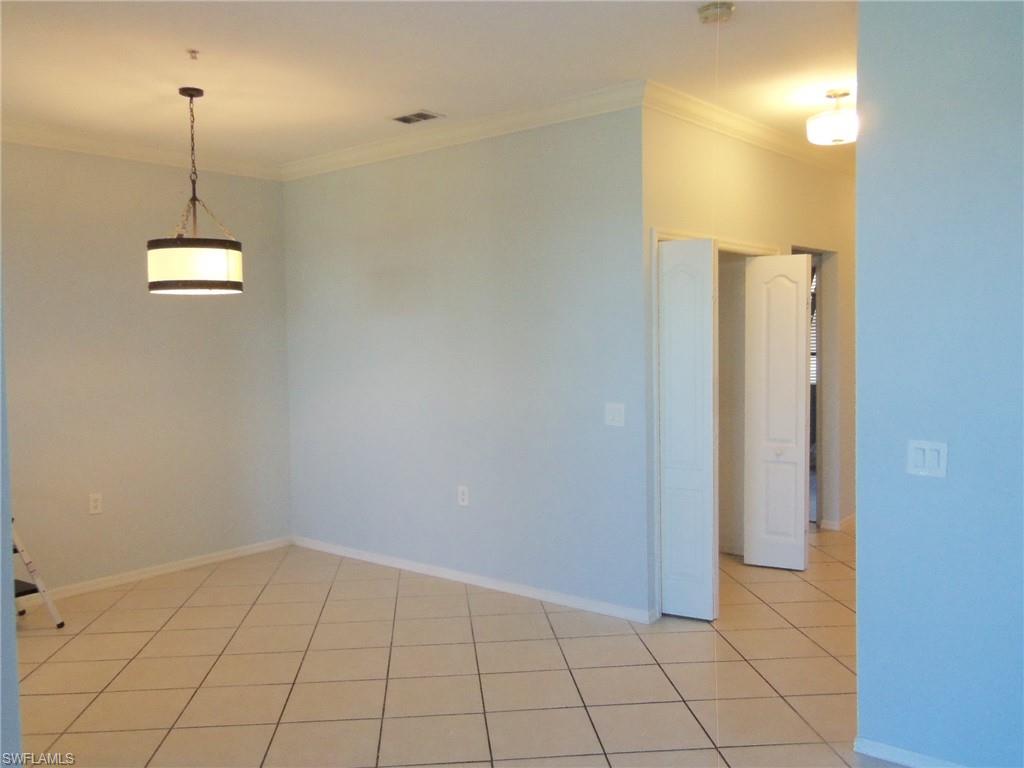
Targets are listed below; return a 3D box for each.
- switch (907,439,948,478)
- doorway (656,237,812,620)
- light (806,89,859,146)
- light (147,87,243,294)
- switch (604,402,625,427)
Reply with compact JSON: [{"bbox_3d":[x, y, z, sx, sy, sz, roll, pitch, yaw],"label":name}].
[{"bbox_3d":[1.424,0.259,2.840,0.117,0.117,0.012,1,3,41],"label":"switch"},{"bbox_3d":[1.377,0.214,5.006,0.300,2.030,1.500,1,3,40],"label":"doorway"},{"bbox_3d":[1.731,-1.418,4.400,0.325,0.290,0.325,-1,3,0],"label":"light"},{"bbox_3d":[-1.622,-0.988,4.230,0.475,1.010,0.475,-1,3,0],"label":"light"},{"bbox_3d":[0.556,0.168,4.470,0.117,0.118,0.012,1,3,40],"label":"switch"}]

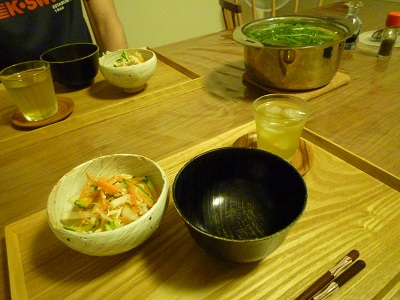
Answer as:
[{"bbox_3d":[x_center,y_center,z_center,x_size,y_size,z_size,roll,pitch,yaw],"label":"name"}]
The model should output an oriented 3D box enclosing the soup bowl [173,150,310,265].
[{"bbox_3d":[0.039,0.061,0.293,0.122,0.068,0.122,-3,37,2],"label":"soup bowl"}]

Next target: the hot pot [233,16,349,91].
[{"bbox_3d":[0.184,-0.198,0.592,0.245,0.092,0.213,-24,41,-23],"label":"hot pot"}]

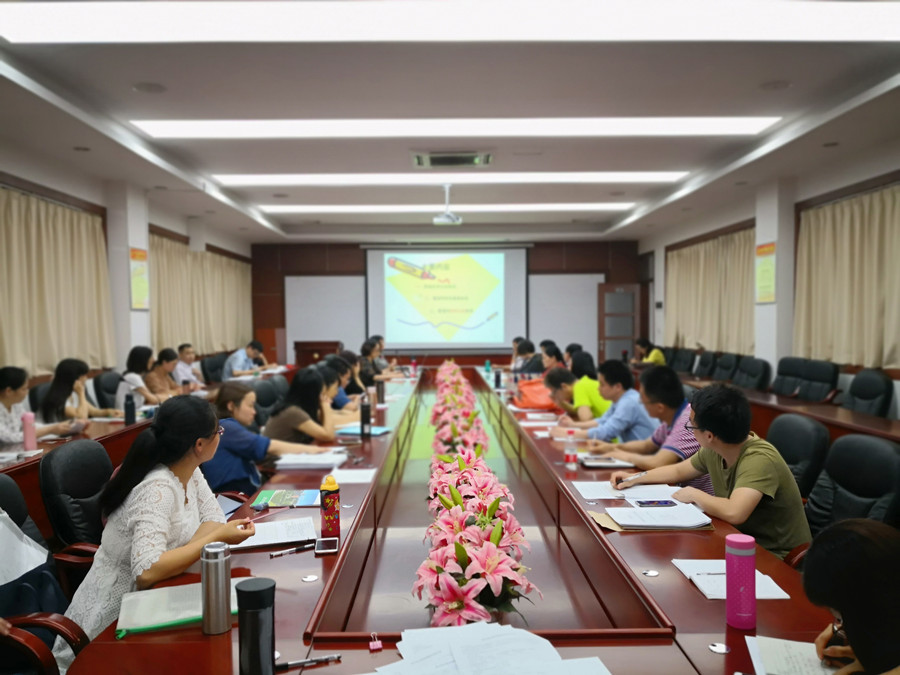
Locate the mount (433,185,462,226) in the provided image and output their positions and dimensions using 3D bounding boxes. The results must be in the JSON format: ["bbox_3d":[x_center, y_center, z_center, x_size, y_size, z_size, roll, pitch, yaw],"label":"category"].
[{"bbox_3d":[-0.030,-1.585,8.383,0.350,0.500,0.300,0,1,-1],"label":"mount"}]

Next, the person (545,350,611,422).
[{"bbox_3d":[1.065,0.781,5.332,0.850,1.160,0.520,0,1,-1],"label":"person"}]

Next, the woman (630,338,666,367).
[{"bbox_3d":[3.204,0.623,11.260,0.780,1.200,0.480,0,1,-1],"label":"woman"}]

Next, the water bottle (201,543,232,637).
[{"bbox_3d":[-0.547,0.591,1.662,0.069,0.198,0.069,0,1,-1],"label":"water bottle"}]

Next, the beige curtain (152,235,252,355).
[{"bbox_3d":[-3.565,-0.551,10.552,0.140,1.480,4.700,0,1,-1],"label":"beige curtain"}]

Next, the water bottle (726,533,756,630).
[{"bbox_3d":[0.678,0.562,1.632,0.067,0.206,0.067,0,1,-1],"label":"water bottle"}]

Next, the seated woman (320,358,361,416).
[{"bbox_3d":[-1.044,0.789,5.204,0.800,1.180,0.480,0,1,-1],"label":"seated woman"}]

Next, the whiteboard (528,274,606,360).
[{"bbox_3d":[2.171,-0.309,12.990,1.450,1.720,0.050,0,1,-1],"label":"whiteboard"}]

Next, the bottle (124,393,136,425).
[{"bbox_3d":[-2.330,0.524,5.101,0.073,0.213,0.073,0,1,-1],"label":"bottle"}]

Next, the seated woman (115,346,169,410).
[{"bbox_3d":[-2.831,0.736,6.429,0.800,1.250,0.500,-1,1,-16],"label":"seated woman"}]

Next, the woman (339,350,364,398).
[{"bbox_3d":[-1.078,0.705,6.909,0.640,1.180,0.500,-1,1,-6],"label":"woman"}]

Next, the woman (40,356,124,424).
[{"bbox_3d":[-2.841,0.747,5.270,0.680,1.200,0.500,-1,2,-22],"label":"woman"}]

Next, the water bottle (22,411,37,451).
[{"bbox_3d":[-2.342,0.524,3.920,0.069,0.206,0.069,0,1,-1],"label":"water bottle"}]

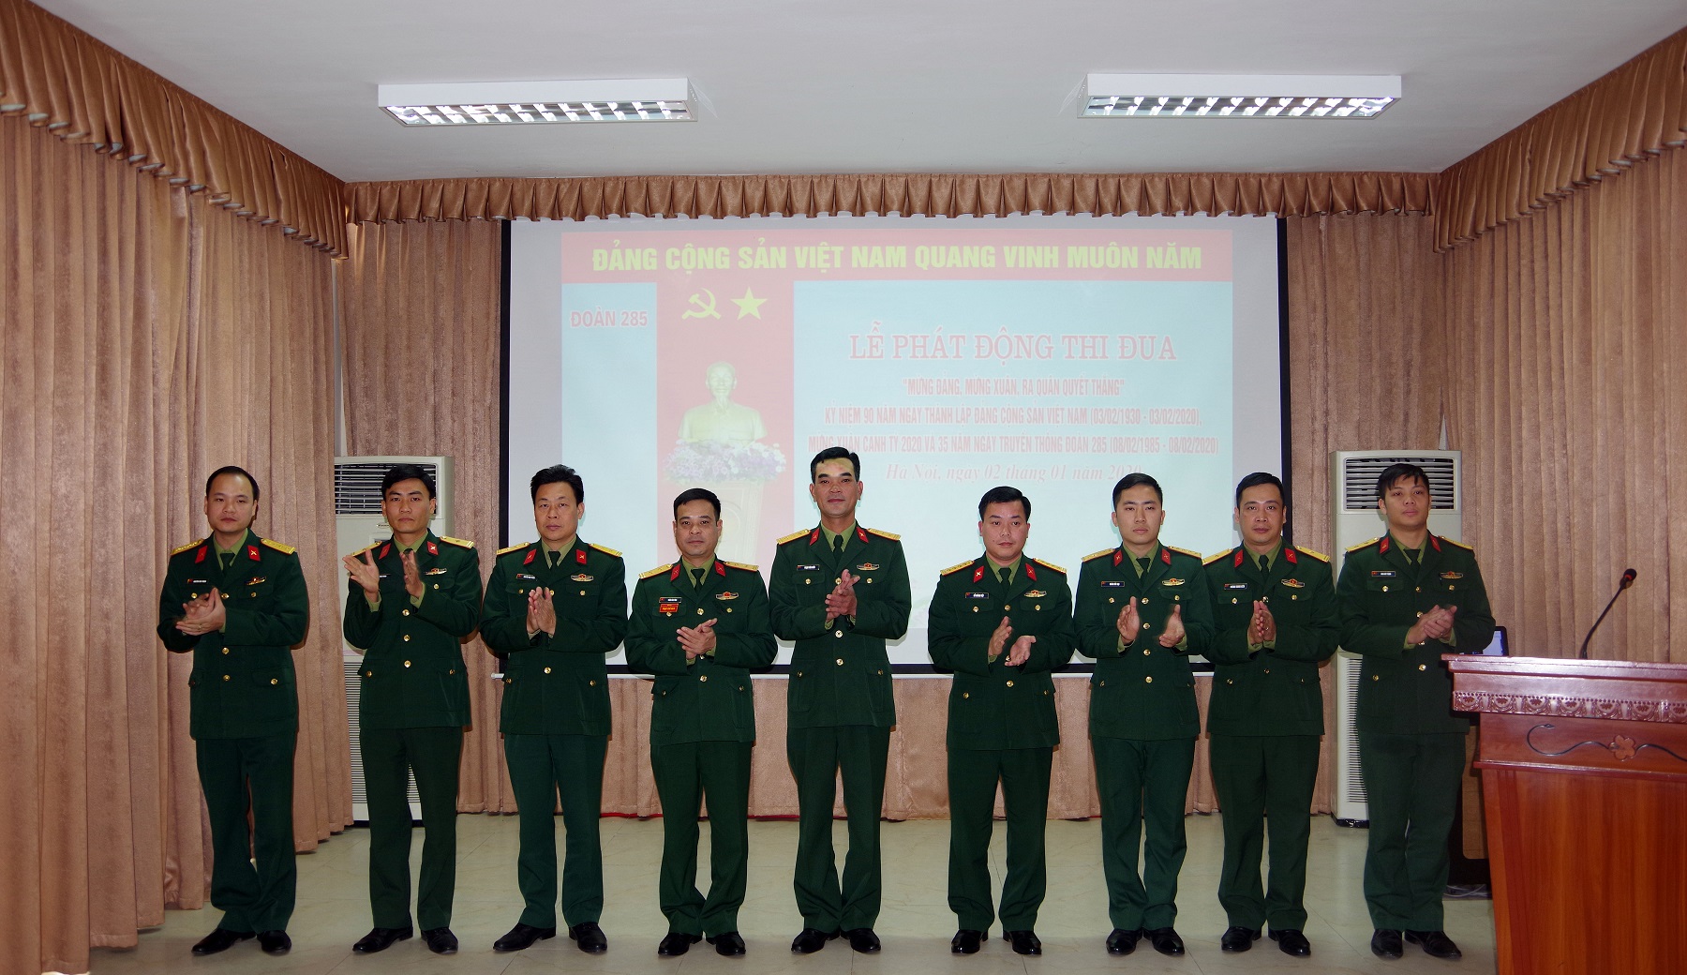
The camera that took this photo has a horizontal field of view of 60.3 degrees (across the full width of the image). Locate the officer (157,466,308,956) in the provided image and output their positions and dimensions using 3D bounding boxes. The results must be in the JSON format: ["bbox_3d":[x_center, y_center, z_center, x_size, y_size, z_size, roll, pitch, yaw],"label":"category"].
[{"bbox_3d":[-2.230,0.801,5.302,0.540,1.741,0.420,0,0,3],"label":"officer"}]

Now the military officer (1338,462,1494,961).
[{"bbox_3d":[2.070,0.787,5.200,0.560,1.745,0.440,0,0,7],"label":"military officer"}]

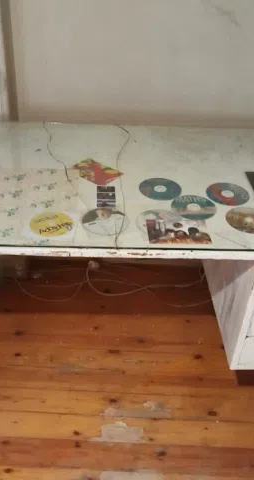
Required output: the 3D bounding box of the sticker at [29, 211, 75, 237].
[{"bbox_3d":[-0.182,-0.039,1.175,0.113,0.001,0.113,1,36,-4],"label":"sticker"}]

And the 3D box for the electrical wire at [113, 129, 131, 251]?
[{"bbox_3d":[-0.008,-0.193,1.402,0.066,0.004,0.722,1,36,-4],"label":"electrical wire"}]

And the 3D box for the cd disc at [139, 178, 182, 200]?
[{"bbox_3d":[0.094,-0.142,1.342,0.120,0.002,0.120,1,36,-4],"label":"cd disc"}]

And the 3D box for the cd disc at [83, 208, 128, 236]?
[{"bbox_3d":[-0.052,-0.046,1.196,0.120,0.002,0.120,1,36,-4],"label":"cd disc"}]

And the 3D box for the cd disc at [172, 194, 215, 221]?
[{"bbox_3d":[0.178,-0.087,1.274,0.120,0.002,0.120,1,36,-4],"label":"cd disc"}]

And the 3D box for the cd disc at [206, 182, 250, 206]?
[{"bbox_3d":[0.282,-0.128,1.339,0.120,0.002,0.120,3,36,-2],"label":"cd disc"}]

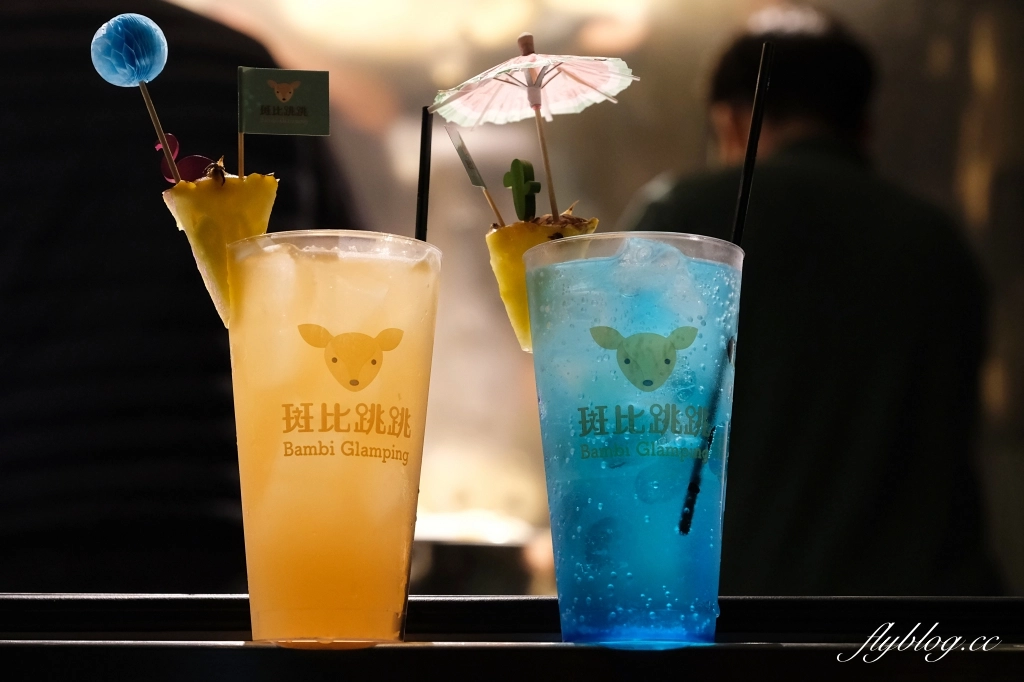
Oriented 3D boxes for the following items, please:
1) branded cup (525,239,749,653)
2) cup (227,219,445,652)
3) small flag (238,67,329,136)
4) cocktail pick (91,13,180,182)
[{"bbox_3d":[0.051,0.044,0.837,0.092,0.161,0.092,0,-10,0],"label":"branded cup"},{"bbox_3d":[-0.075,0.043,0.839,0.092,0.161,0.092,0,-10,0],"label":"cup"},{"bbox_3d":[-0.099,-0.103,0.870,0.043,0.028,0.003,2,-5,-31],"label":"small flag"},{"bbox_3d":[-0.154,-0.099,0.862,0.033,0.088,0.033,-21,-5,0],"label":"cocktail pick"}]

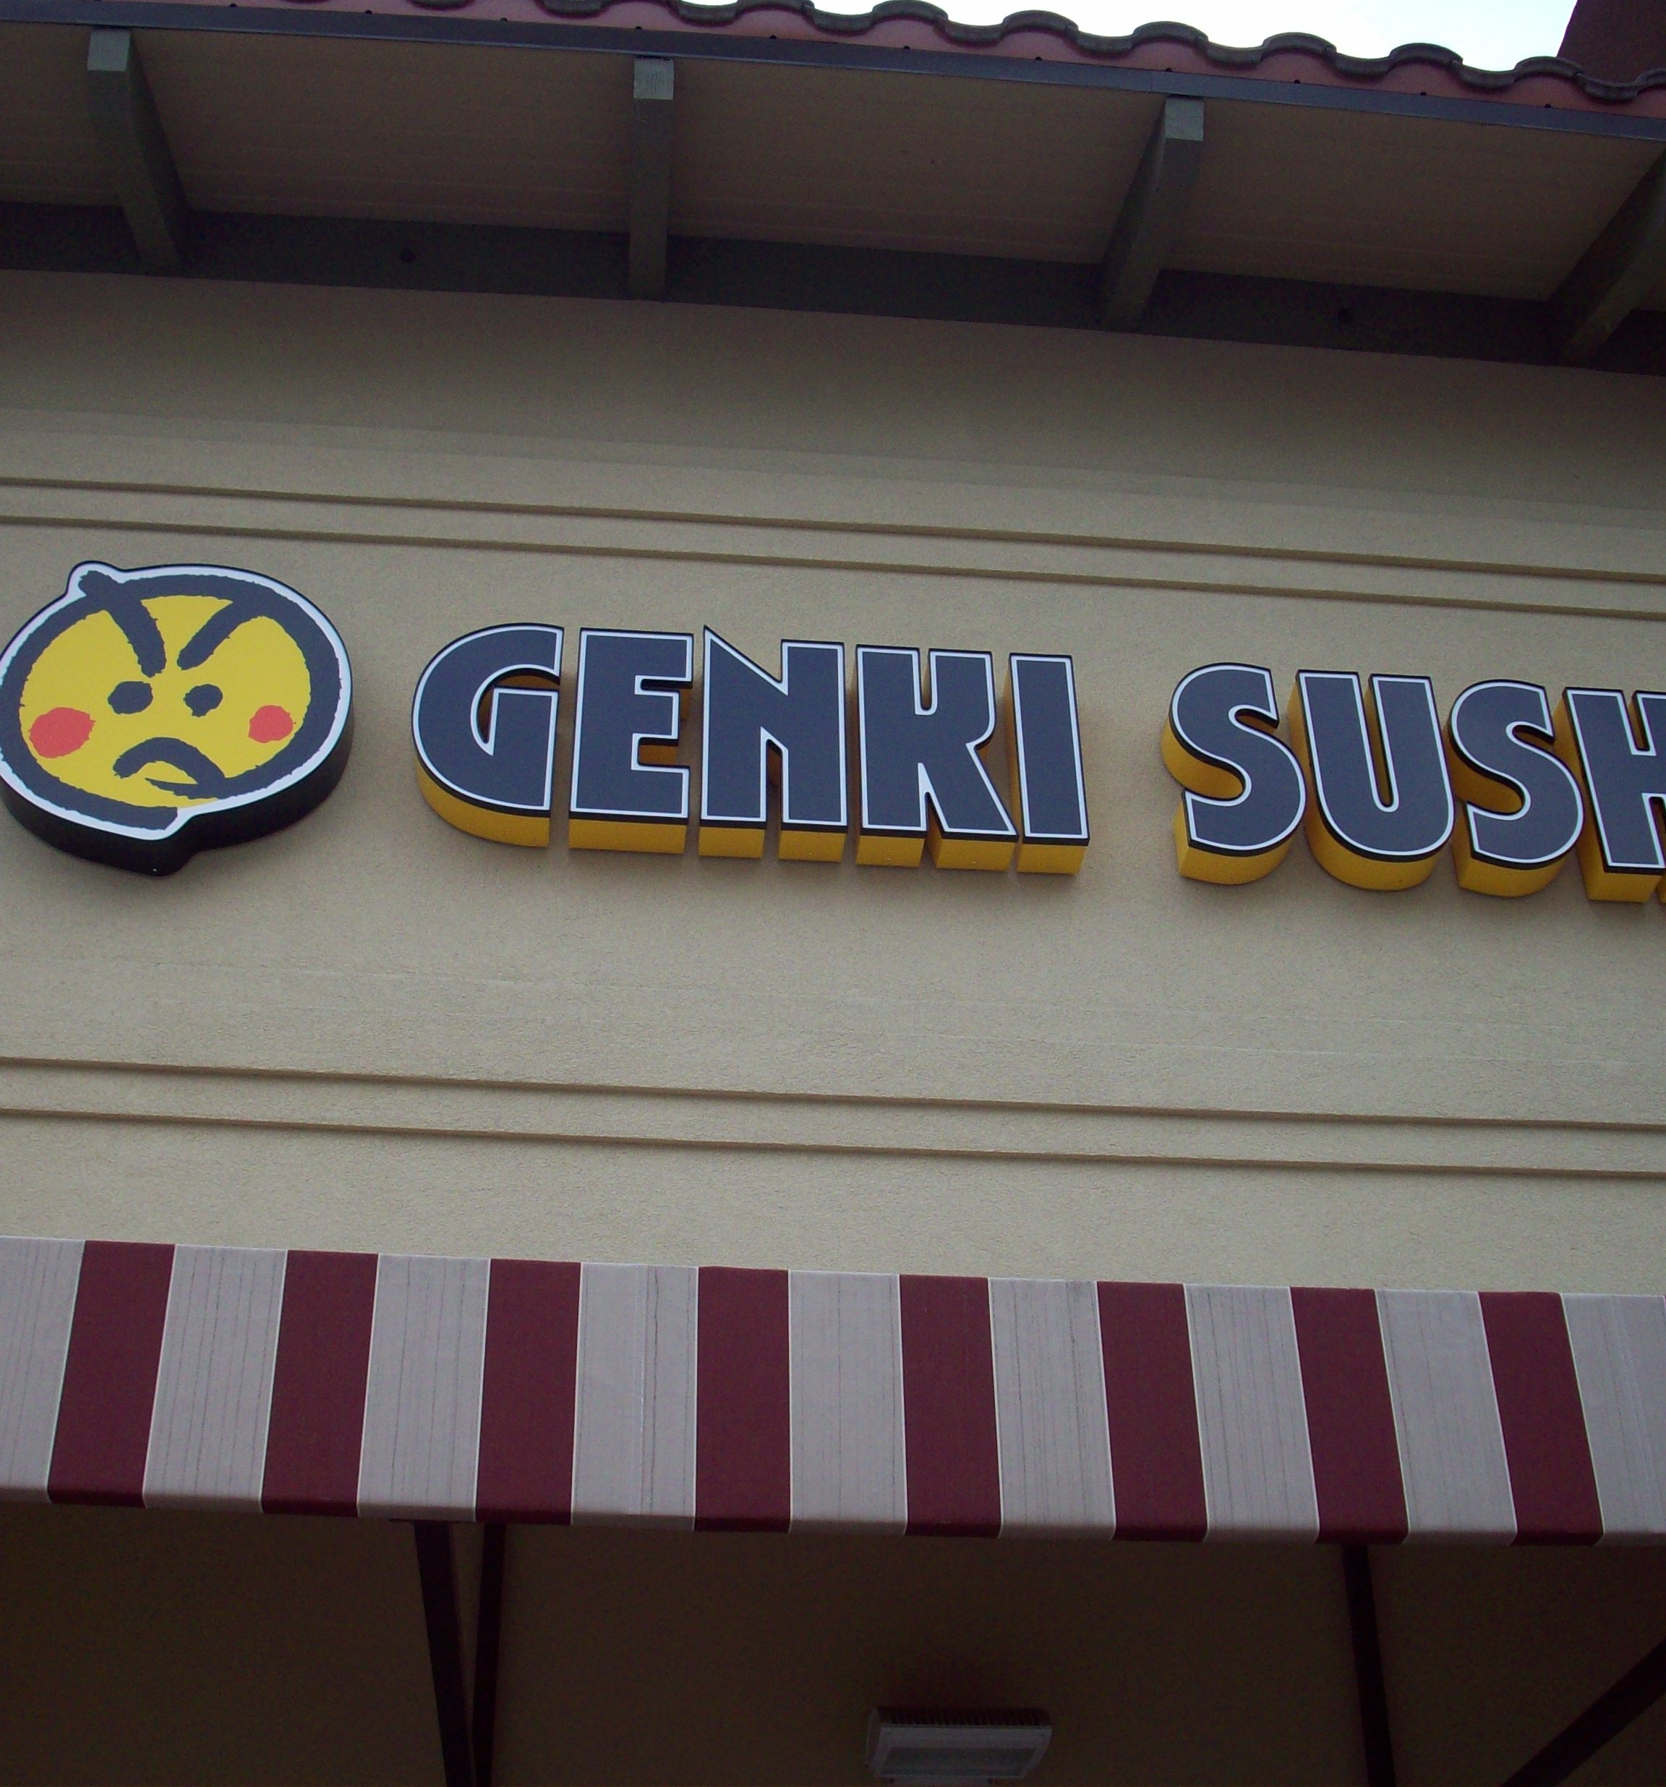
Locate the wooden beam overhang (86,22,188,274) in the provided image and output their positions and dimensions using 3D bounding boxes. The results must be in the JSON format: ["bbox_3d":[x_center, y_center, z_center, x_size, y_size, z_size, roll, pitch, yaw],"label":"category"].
[{"bbox_3d":[-1.616,-1.709,5.958,0.088,0.220,0.898,4,-12,-5],"label":"wooden beam overhang"}]

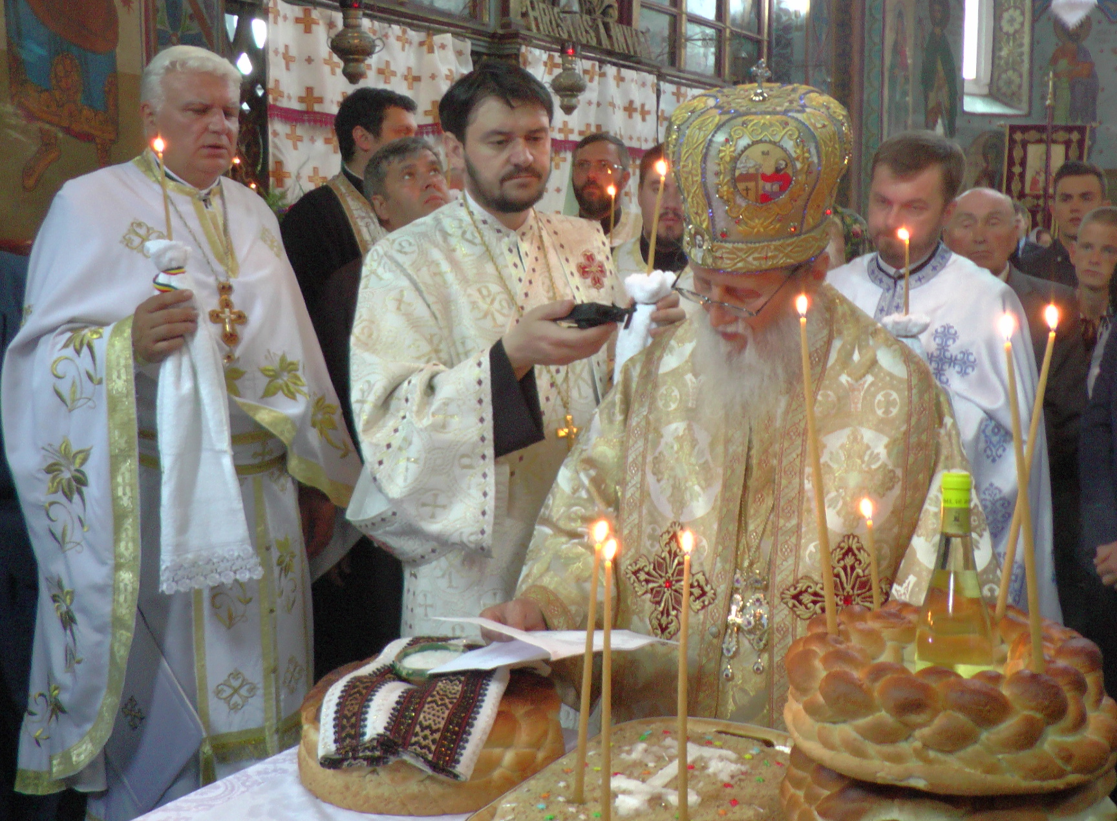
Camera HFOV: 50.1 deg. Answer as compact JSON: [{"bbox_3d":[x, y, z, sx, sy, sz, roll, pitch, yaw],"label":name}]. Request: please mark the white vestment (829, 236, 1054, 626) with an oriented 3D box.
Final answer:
[{"bbox_3d":[0.747,0.343,2.448,0.600,1.351,0.440,5,7,35],"label":"white vestment"}]

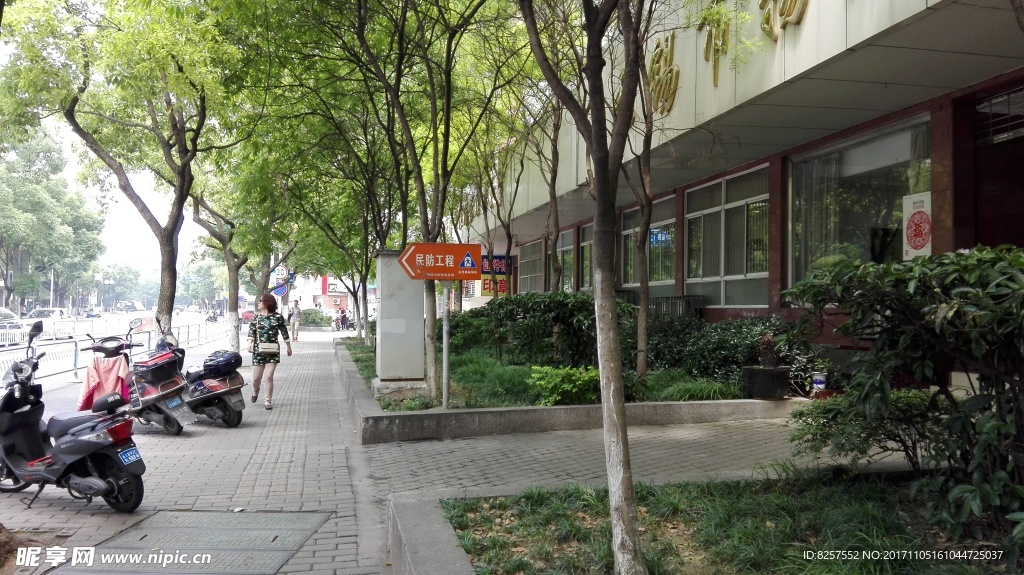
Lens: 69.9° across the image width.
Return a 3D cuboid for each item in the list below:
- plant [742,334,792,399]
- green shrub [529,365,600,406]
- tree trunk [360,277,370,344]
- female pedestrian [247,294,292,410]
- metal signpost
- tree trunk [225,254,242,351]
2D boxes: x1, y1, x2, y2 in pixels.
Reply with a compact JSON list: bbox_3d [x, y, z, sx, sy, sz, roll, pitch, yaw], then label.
[{"bbox_3d":[3.250,0.979,9.350,0.600,0.850,0.600,0,-1,-15],"label":"plant"},{"bbox_3d":[0.680,1.170,8.950,0.930,0.490,0.750,0,-1,-15],"label":"green shrub"},{"bbox_3d":[-4.360,0.731,21.800,0.270,2.050,0.250,0,-1,-15],"label":"tree trunk"},{"bbox_3d":[-3.420,0.901,10.350,0.600,1.610,0.420,0,-1,-12],"label":"female pedestrian"},{"bbox_3d":[-0.810,0.454,8.420,0.970,1.900,0.080,0,-1,-15],"label":"metal signpost"},{"bbox_3d":[-7.480,0.537,19.800,0.420,2.750,0.420,0,-1,-15],"label":"tree trunk"}]

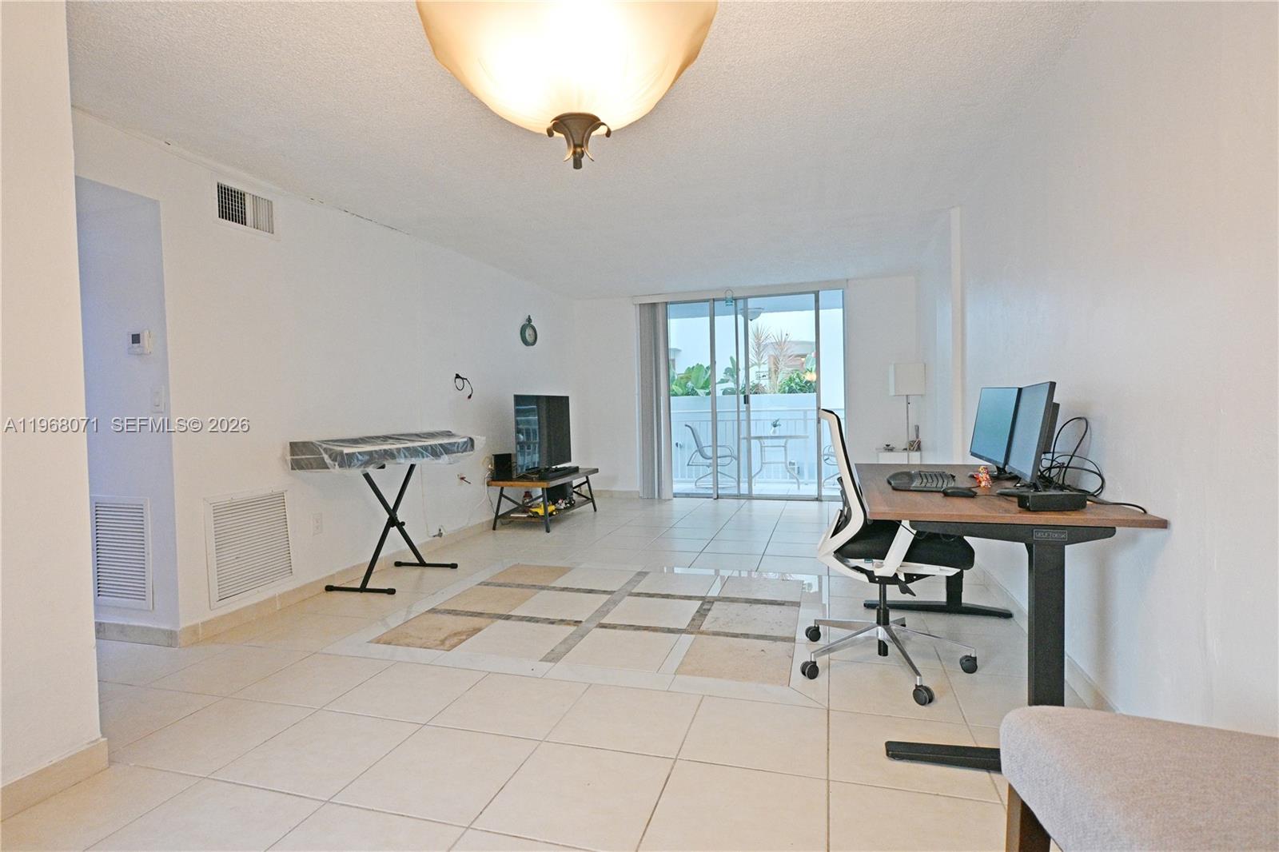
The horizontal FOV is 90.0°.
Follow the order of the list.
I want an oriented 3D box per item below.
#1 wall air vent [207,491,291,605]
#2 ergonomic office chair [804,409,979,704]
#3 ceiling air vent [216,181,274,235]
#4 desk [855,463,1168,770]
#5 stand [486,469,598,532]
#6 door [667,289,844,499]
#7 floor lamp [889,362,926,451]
[{"bbox_3d":[-2.135,0.649,3.533,0.030,0.550,0.520,-1,2,17],"label":"wall air vent"},{"bbox_3d":[1.030,0.469,2.668,0.660,1.080,0.660,-1,2,24],"label":"ergonomic office chair"},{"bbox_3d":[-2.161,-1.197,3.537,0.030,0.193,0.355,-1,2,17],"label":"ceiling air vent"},{"bbox_3d":[1.321,0.617,2.639,0.760,0.775,1.720,-1,2,17],"label":"desk"},{"bbox_3d":[-0.925,0.718,6.438,0.615,0.465,1.190,-1,2,17],"label":"stand"},{"bbox_3d":[1.308,-0.313,7.484,2.120,2.360,0.120,-1,2,17],"label":"door"},{"bbox_3d":[2.652,0.120,6.308,0.285,1.495,0.285,-1,2,14],"label":"floor lamp"}]

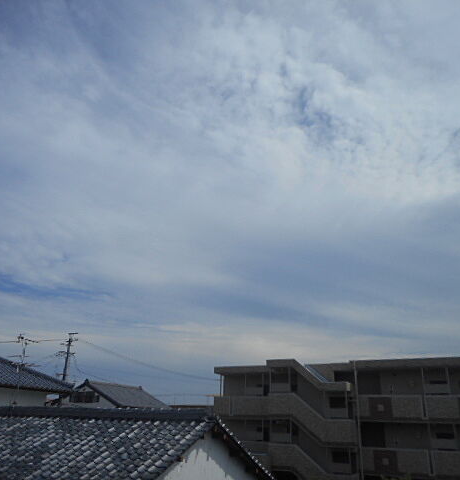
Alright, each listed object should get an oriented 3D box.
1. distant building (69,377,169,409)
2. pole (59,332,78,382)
[{"bbox_3d":[-10.129,16.483,39.111,8.200,8.280,6.300,-13,-27,33],"label":"distant building"},{"bbox_3d":[-14.519,13.983,39.131,1.800,12.200,0.800,-10,-25,28],"label":"pole"}]

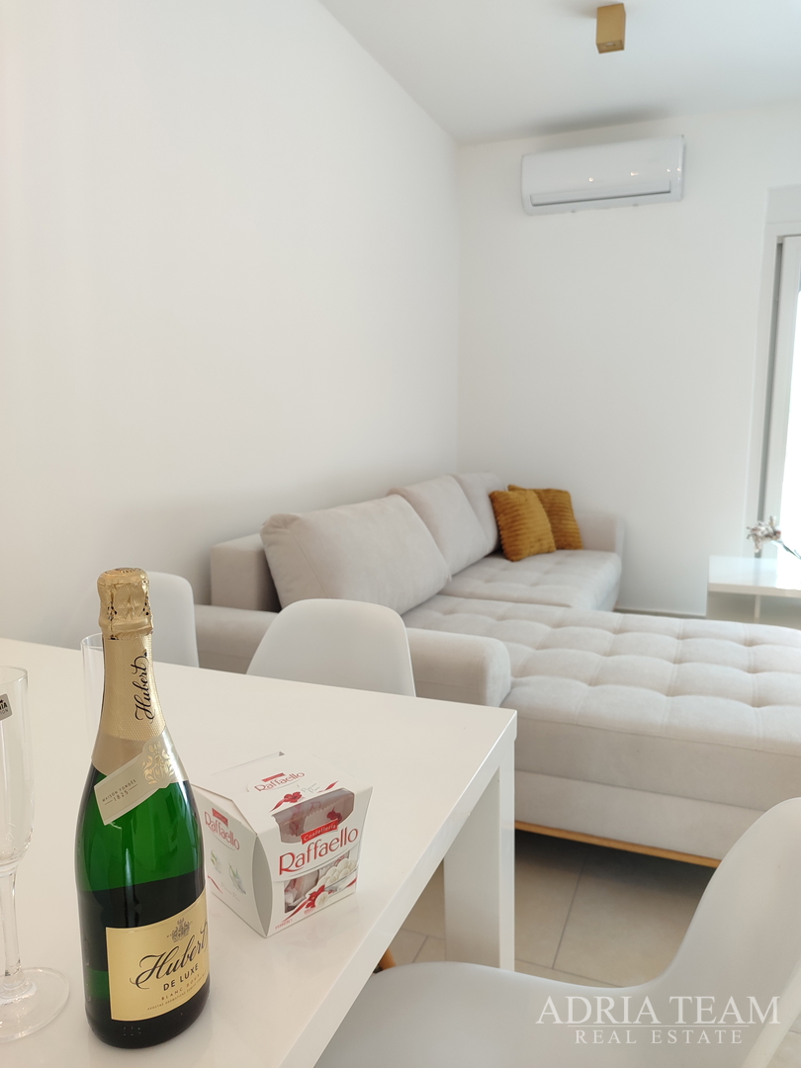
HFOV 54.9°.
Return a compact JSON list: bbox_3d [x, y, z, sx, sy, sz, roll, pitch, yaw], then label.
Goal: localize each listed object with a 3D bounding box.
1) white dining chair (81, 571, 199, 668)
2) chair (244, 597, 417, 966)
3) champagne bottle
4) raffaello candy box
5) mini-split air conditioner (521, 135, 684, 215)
[{"bbox_3d":[-0.719,0.526,1.611,0.465,0.820,0.530,3,9,22],"label":"white dining chair"},{"bbox_3d":[-0.223,0.567,1.321,0.465,0.820,0.530,2,9,18],"label":"chair"},{"bbox_3d":[-0.179,0.180,0.529,0.085,0.314,0.085,7,11,38],"label":"champagne bottle"},{"bbox_3d":[-0.105,0.264,0.675,0.114,0.103,0.114,-8,12,-42],"label":"raffaello candy box"},{"bbox_3d":[1.063,-1.886,4.076,0.810,0.282,0.200,3,9,22],"label":"mini-split air conditioner"}]

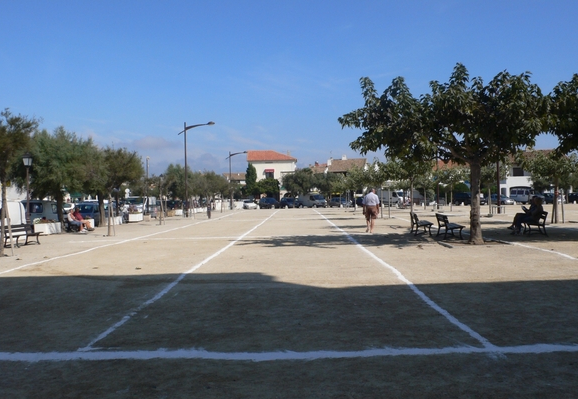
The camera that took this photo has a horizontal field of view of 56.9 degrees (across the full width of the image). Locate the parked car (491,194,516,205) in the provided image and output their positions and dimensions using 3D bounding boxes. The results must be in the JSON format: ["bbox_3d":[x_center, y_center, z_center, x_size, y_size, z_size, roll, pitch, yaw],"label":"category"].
[{"bbox_3d":[28.283,0.027,71.600,1.740,1.440,4.050,-1,0,-40],"label":"parked car"}]

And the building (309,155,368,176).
[{"bbox_3d":[9.010,-3.420,97.000,11.000,8.700,9.000,-1,0,-4],"label":"building"}]

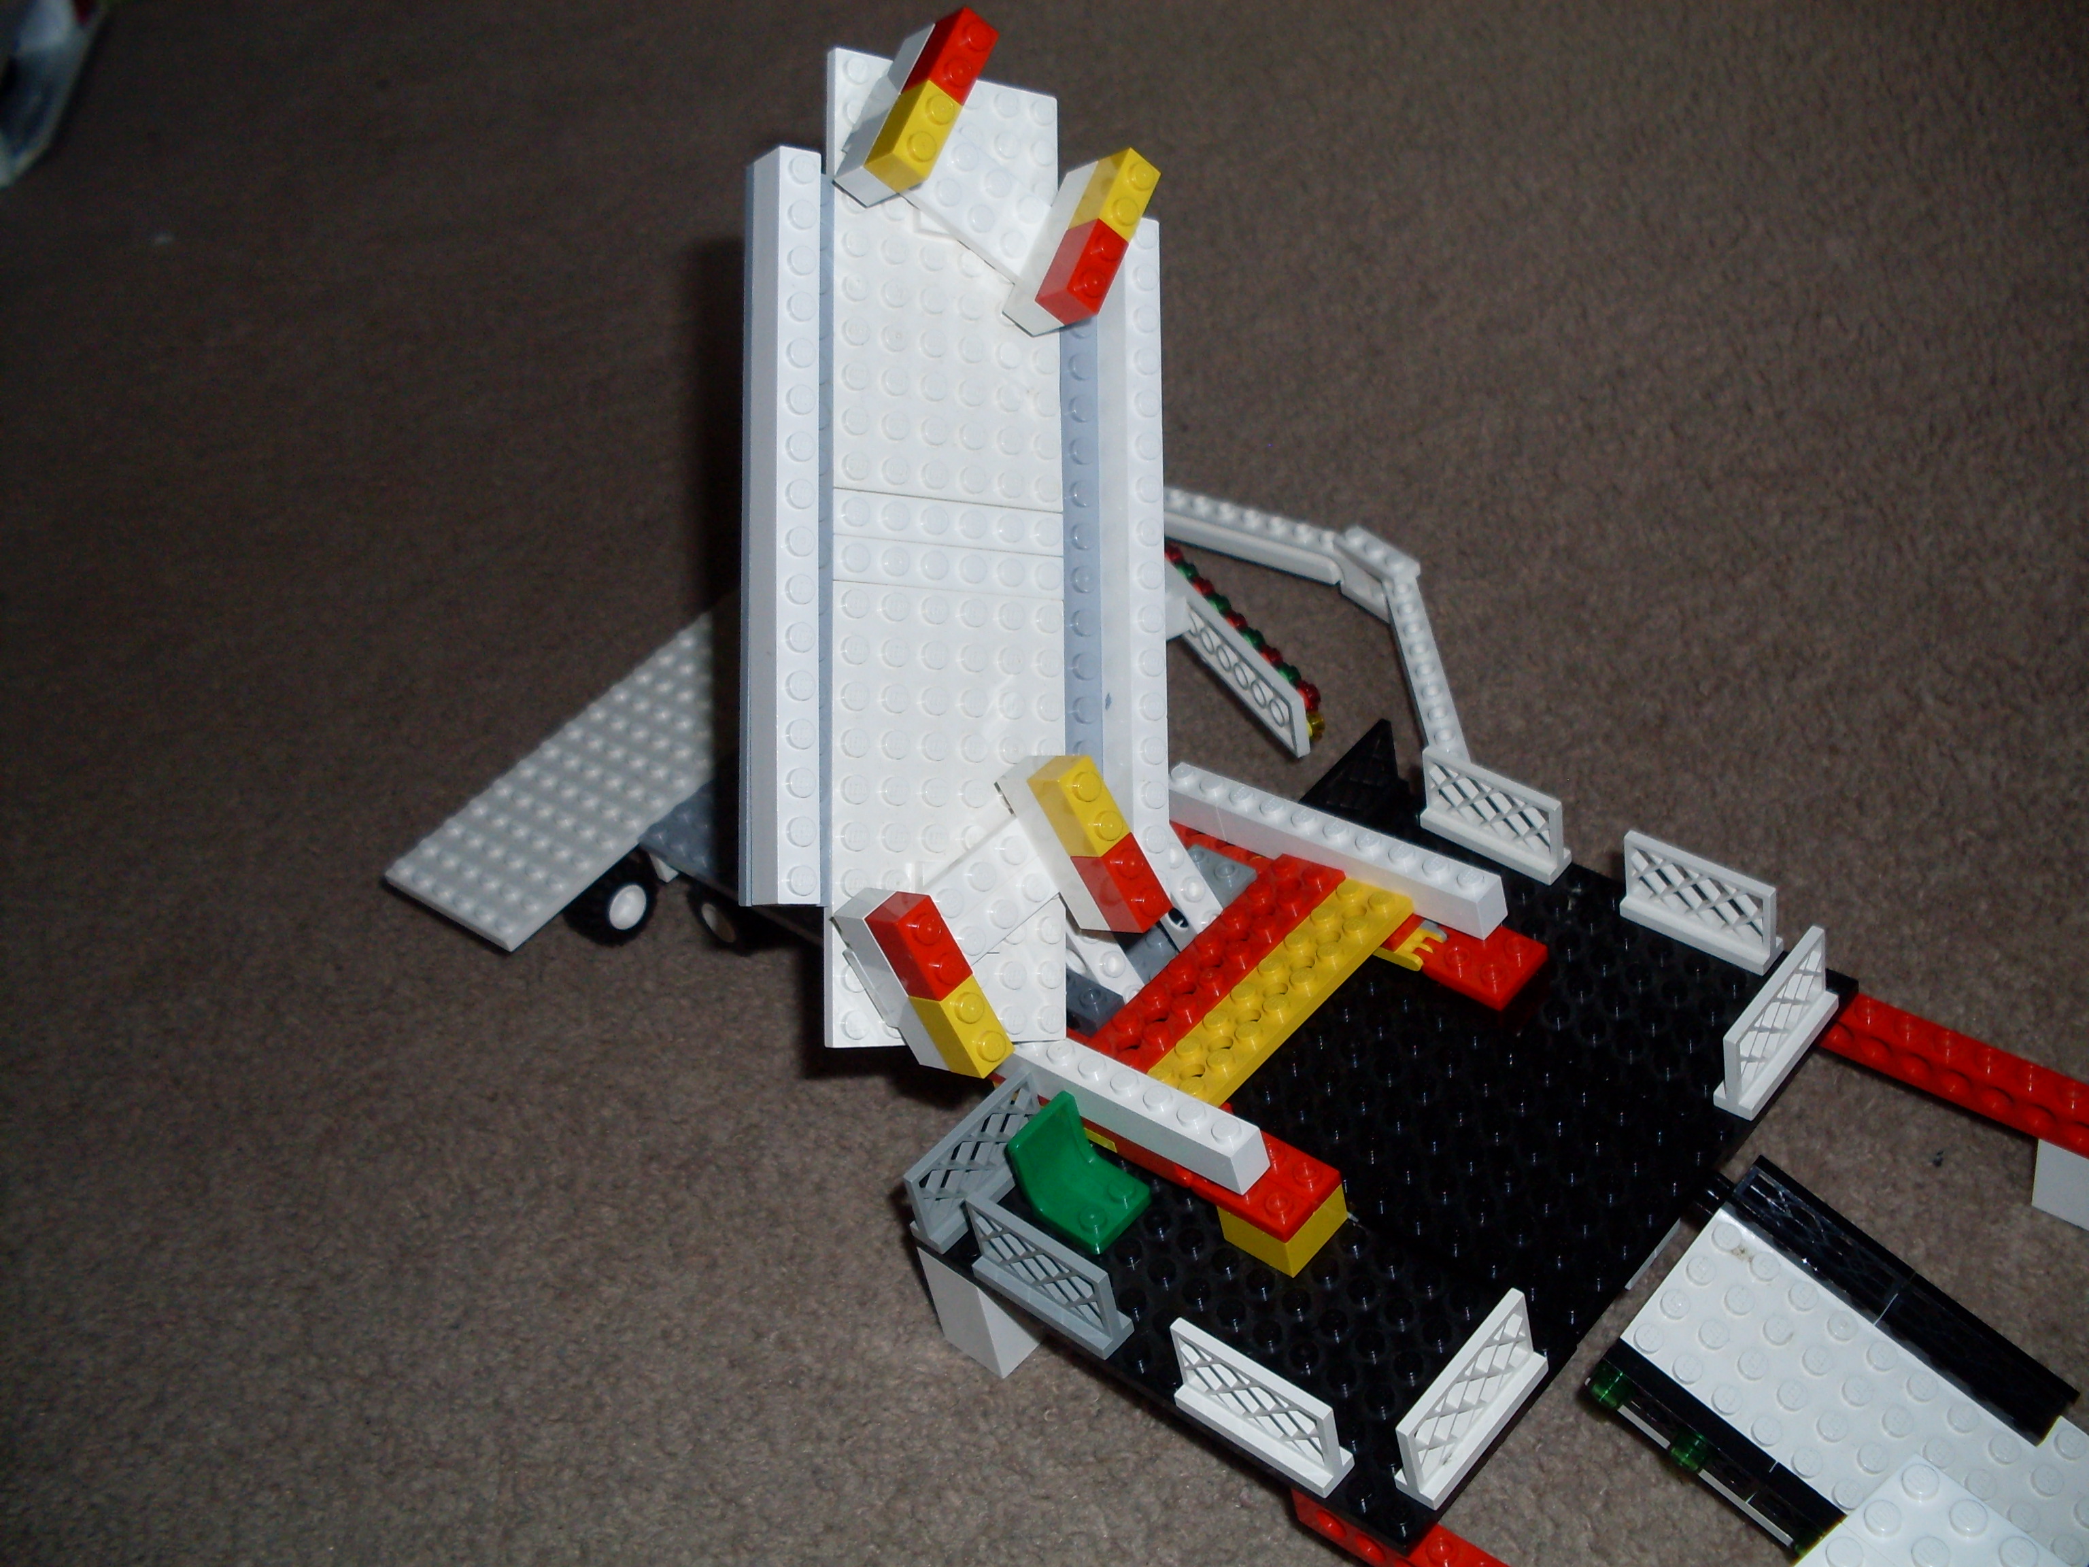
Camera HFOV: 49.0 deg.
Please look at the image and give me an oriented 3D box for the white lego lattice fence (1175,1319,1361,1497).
[{"bbox_3d":[0.035,0.102,0.381,0.032,0.019,0.008,24,52,37],"label":"white lego lattice fence"}]

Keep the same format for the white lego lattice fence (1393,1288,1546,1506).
[{"bbox_3d":[0.069,0.099,0.372,0.008,0.019,0.032,24,52,37],"label":"white lego lattice fence"}]

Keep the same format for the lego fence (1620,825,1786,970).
[{"bbox_3d":[0.129,0.022,0.451,0.032,0.019,0.008,25,55,37],"label":"lego fence"}]

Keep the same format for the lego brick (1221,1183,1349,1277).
[{"bbox_3d":[0.043,0.077,0.414,0.016,0.010,0.016,24,52,37],"label":"lego brick"}]

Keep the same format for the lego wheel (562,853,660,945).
[{"bbox_3d":[-0.105,0.028,0.555,0.012,0.022,0.022,22,52,35],"label":"lego wheel"}]

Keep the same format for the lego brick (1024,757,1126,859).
[{"bbox_3d":[0.007,0.004,0.397,0.008,0.016,0.011,-41,23,-28],"label":"lego brick"}]

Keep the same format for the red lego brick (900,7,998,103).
[{"bbox_3d":[-0.016,-0.125,0.398,0.011,0.008,0.016,-4,58,54],"label":"red lego brick"}]

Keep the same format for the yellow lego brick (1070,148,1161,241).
[{"bbox_3d":[0.013,-0.106,0.418,0.011,0.008,0.016,-4,57,54],"label":"yellow lego brick"}]

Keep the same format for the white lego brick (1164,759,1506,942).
[{"bbox_3d":[0.056,0.012,0.456,0.079,0.011,0.008,21,51,41],"label":"white lego brick"}]

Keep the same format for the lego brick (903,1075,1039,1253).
[{"bbox_3d":[-0.013,0.071,0.432,0.008,0.019,0.032,24,52,37],"label":"lego brick"}]

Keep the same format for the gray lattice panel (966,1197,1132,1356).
[{"bbox_3d":[0.000,0.087,0.408,0.032,0.019,0.008,24,52,37],"label":"gray lattice panel"}]

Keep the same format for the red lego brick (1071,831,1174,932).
[{"bbox_3d":[0.014,0.018,0.412,0.008,0.016,0.011,-40,20,-31],"label":"red lego brick"}]

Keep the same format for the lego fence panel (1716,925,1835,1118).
[{"bbox_3d":[0.137,0.044,0.427,0.008,0.019,0.032,25,54,36],"label":"lego fence panel"}]

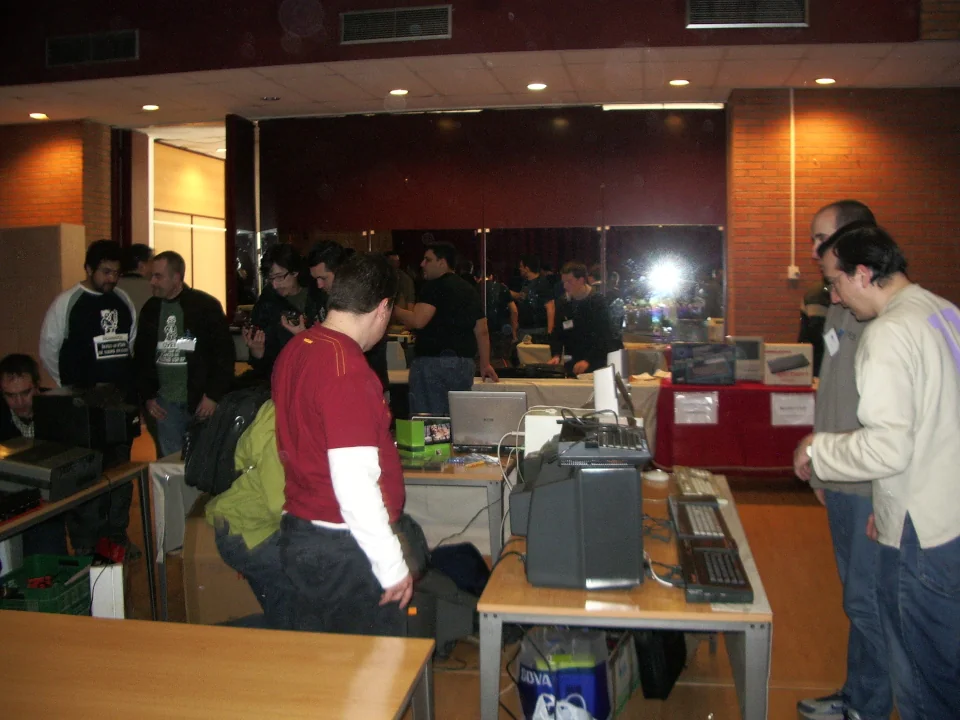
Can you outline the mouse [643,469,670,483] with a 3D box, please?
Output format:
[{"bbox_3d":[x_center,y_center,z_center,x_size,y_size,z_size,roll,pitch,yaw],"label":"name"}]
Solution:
[{"bbox_3d":[0.671,0.443,3.718,0.108,0.036,0.065,0,5,8],"label":"mouse"}]

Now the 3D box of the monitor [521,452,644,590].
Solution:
[{"bbox_3d":[0.261,0.409,2.624,0.335,0.325,0.345,0,5,6],"label":"monitor"}]

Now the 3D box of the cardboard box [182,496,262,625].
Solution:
[{"bbox_3d":[-0.921,0.884,3.896,0.450,0.630,0.360,-1,5,-14],"label":"cardboard box"}]

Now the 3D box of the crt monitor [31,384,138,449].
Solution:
[{"bbox_3d":[-1.682,0.284,4.145,0.320,0.320,0.350,1,5,10],"label":"crt monitor"}]

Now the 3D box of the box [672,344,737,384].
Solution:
[{"bbox_3d":[1.604,0.029,6.950,0.445,0.295,0.120,1,5,10],"label":"box"}]

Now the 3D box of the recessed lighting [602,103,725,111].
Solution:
[{"bbox_3d":[1.616,-2.233,8.548,1.080,0.060,0.100,1,5,11],"label":"recessed lighting"}]

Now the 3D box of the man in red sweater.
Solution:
[{"bbox_3d":[-0.360,0.515,2.574,0.410,1.590,0.500,-3,6,-30],"label":"man in red sweater"}]

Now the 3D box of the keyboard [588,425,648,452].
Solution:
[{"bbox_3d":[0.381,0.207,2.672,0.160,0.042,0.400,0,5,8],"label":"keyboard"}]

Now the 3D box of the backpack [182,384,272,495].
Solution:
[{"bbox_3d":[-0.951,0.291,3.600,0.220,0.430,0.300,22,-6,-14],"label":"backpack"}]

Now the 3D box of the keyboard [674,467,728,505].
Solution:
[{"bbox_3d":[0.803,0.457,3.556,0.180,0.060,0.420,1,5,10],"label":"keyboard"}]

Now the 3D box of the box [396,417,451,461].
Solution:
[{"bbox_3d":[-0.235,0.335,4.118,0.190,0.190,0.130,-3,6,-33],"label":"box"}]

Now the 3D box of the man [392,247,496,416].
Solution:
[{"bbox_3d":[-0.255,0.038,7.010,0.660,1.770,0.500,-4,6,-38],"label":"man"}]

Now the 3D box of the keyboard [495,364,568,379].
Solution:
[{"bbox_3d":[0.411,0.103,7.501,0.550,0.060,0.200,1,5,11],"label":"keyboard"}]

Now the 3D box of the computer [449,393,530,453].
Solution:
[{"bbox_3d":[0.055,0.271,4.376,0.352,0.270,0.310,1,5,9],"label":"computer"}]

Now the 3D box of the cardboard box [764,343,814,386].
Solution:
[{"bbox_3d":[2.171,0.028,6.820,0.335,0.300,0.120,1,5,10],"label":"cardboard box"}]

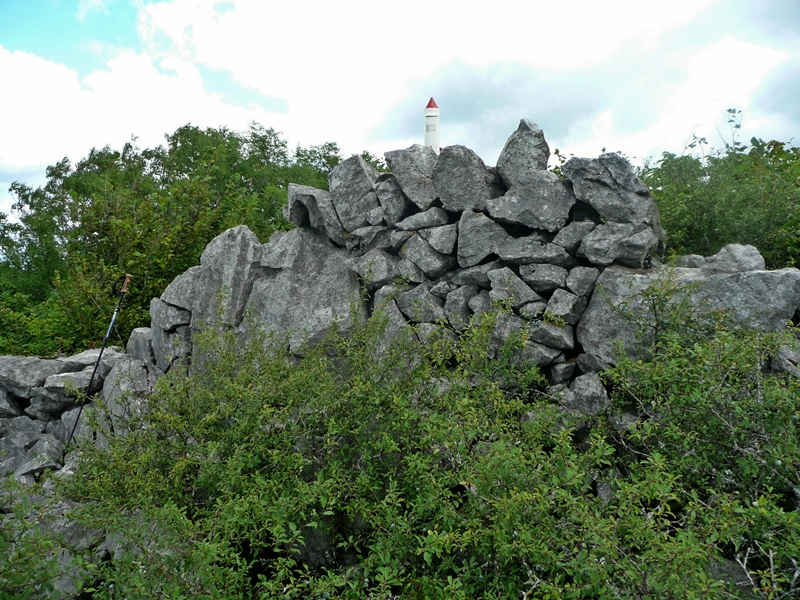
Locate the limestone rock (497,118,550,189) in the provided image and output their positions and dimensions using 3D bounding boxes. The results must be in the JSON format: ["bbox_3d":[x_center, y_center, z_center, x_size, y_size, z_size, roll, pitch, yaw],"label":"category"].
[{"bbox_3d":[1.000,-1.174,5.220,0.409,0.556,0.340,0,-2,0],"label":"limestone rock"}]

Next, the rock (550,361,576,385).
[{"bbox_3d":[1.160,0.514,4.590,0.177,0.164,0.180,0,-2,0],"label":"rock"}]

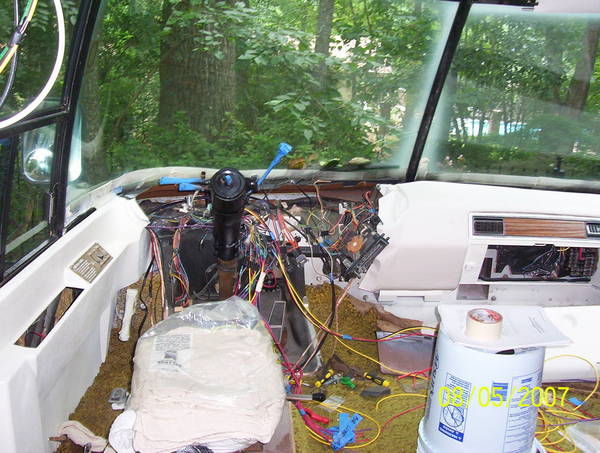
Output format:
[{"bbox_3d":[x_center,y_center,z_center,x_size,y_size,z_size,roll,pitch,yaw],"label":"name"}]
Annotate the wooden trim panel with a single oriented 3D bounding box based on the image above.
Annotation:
[{"bbox_3d":[0.774,0.007,2.360,0.258,0.056,0.012,2,-3,-2],"label":"wooden trim panel"}]

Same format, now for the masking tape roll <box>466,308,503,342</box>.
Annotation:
[{"bbox_3d":[0.449,0.241,1.820,0.084,0.048,0.084,2,19,0],"label":"masking tape roll"}]

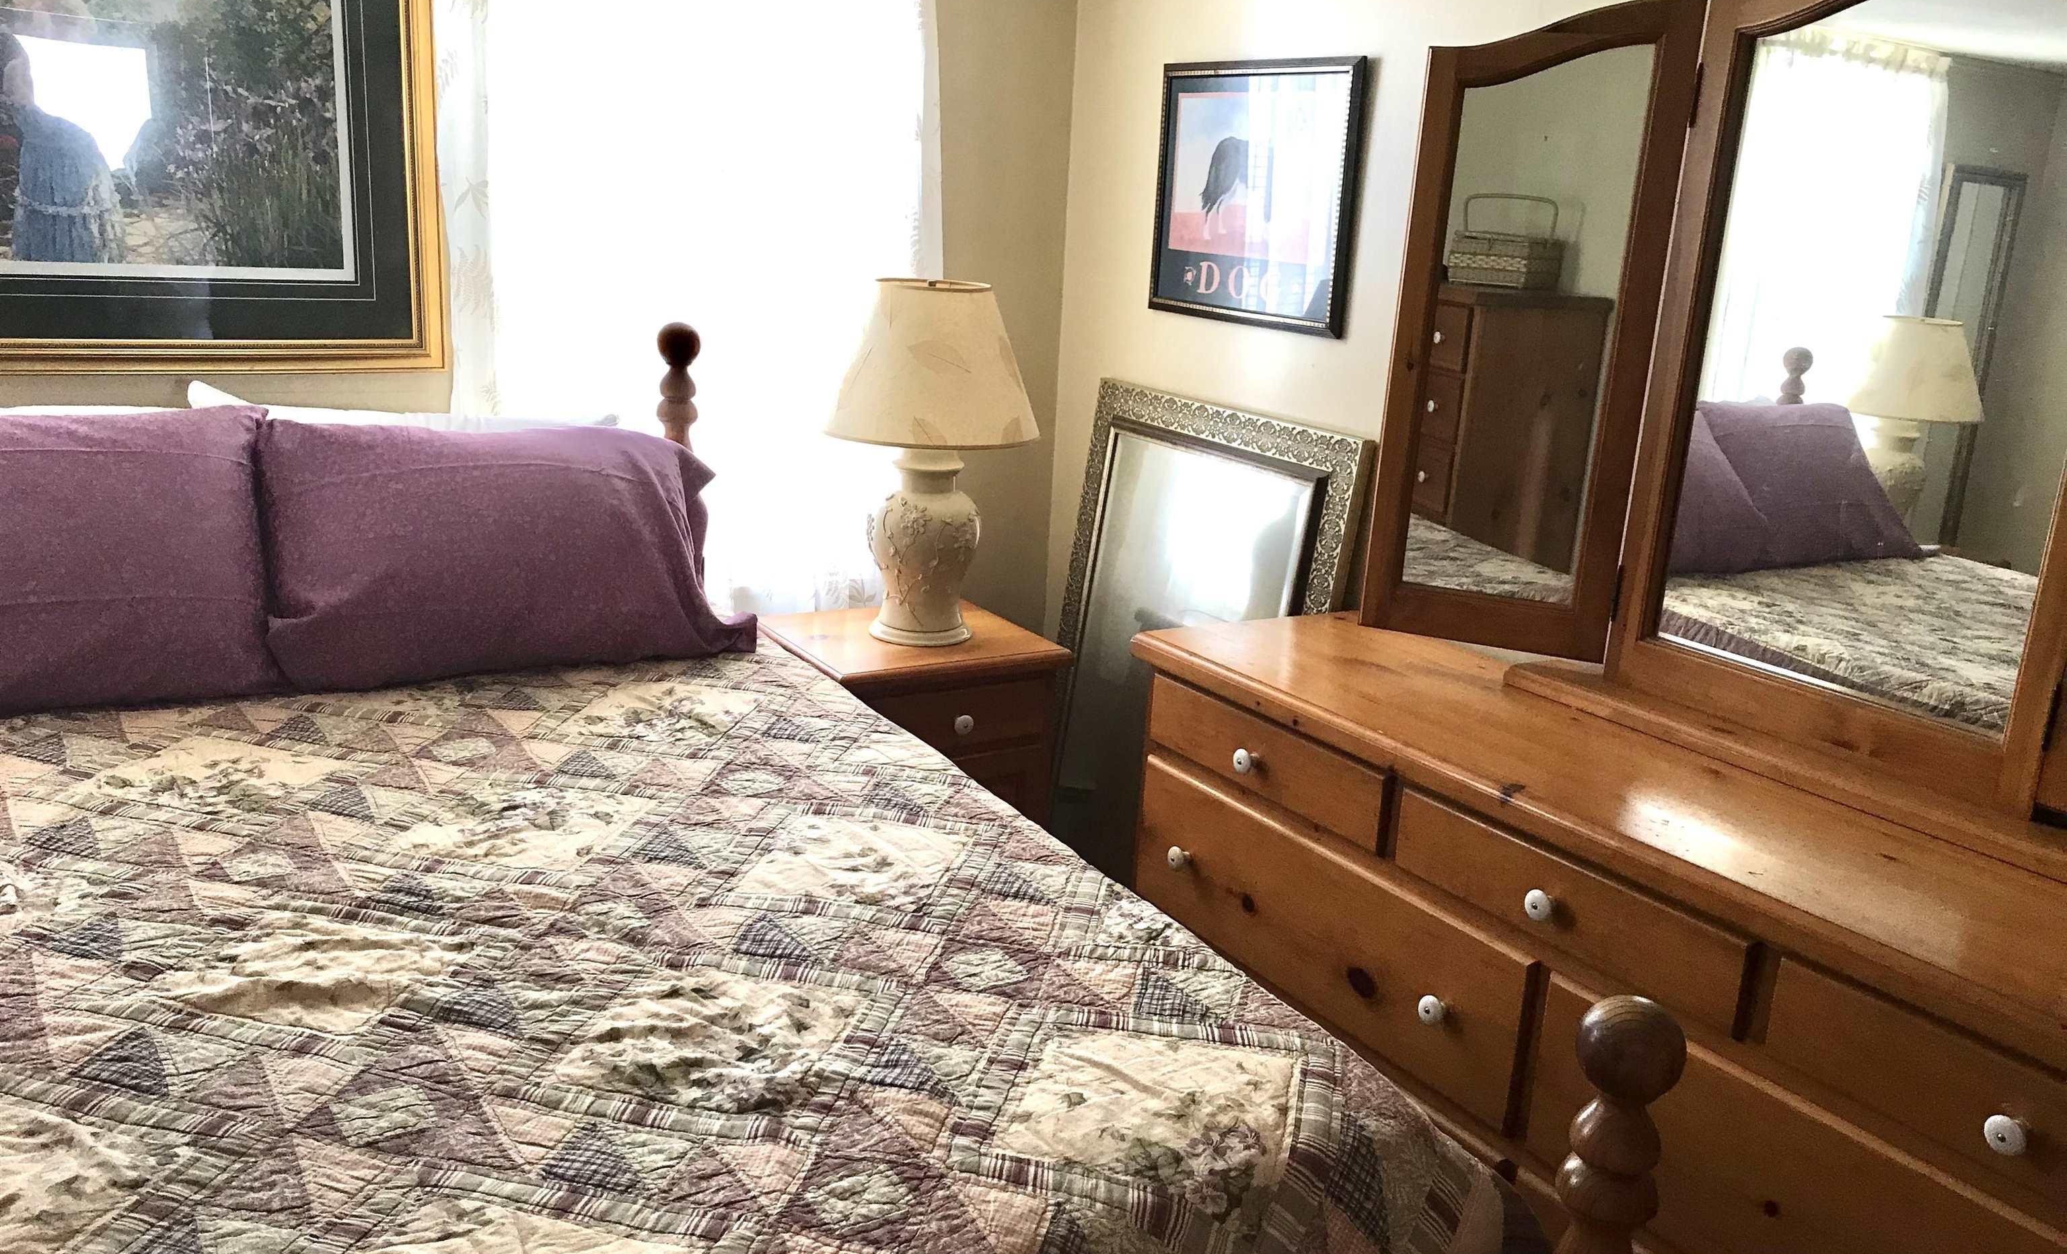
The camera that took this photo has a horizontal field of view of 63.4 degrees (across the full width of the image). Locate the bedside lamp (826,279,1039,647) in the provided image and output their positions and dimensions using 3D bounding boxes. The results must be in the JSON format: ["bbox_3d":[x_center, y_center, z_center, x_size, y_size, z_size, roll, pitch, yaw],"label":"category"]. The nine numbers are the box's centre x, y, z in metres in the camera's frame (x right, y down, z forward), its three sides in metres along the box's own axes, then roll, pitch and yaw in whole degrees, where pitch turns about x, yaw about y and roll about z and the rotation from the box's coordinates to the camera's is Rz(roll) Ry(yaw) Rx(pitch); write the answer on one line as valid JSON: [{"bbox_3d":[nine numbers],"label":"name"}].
[{"bbox_3d":[-0.201,-0.319,3.229,0.409,0.681,0.409,3,15,-1],"label":"bedside lamp"}]

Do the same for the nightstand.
[{"bbox_3d":[-0.264,0.299,3.357,0.498,0.585,0.436,-7,18,-33],"label":"nightstand"}]

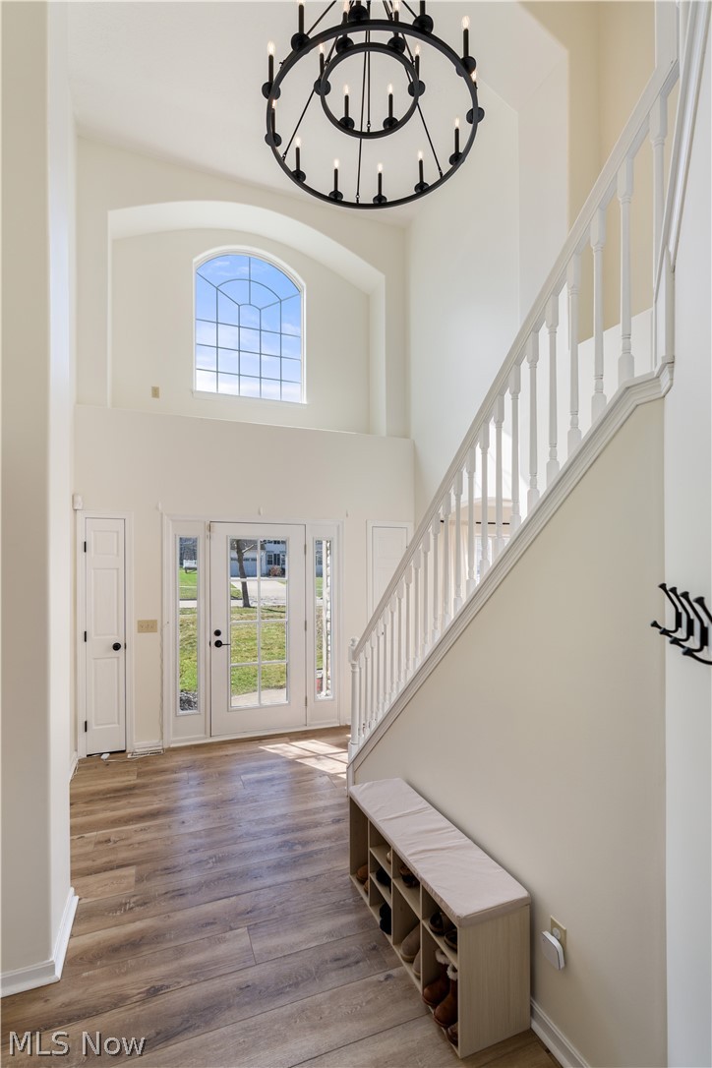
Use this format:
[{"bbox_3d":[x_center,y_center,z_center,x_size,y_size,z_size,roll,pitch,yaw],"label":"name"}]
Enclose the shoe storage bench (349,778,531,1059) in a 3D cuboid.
[{"bbox_3d":[0.312,1.615,2.195,0.310,0.482,1.021,0,-2,-23],"label":"shoe storage bench"}]

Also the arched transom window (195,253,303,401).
[{"bbox_3d":[-1.163,-2.331,5.284,1.211,1.659,0.090,0,-2,-23],"label":"arched transom window"}]

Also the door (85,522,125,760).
[{"bbox_3d":[-2.189,0.886,4.168,0.305,2.030,0.040,0,-2,-23],"label":"door"}]

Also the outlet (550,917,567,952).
[{"bbox_3d":[0.710,1.426,1.667,0.009,0.115,0.070,0,-2,-23],"label":"outlet"}]

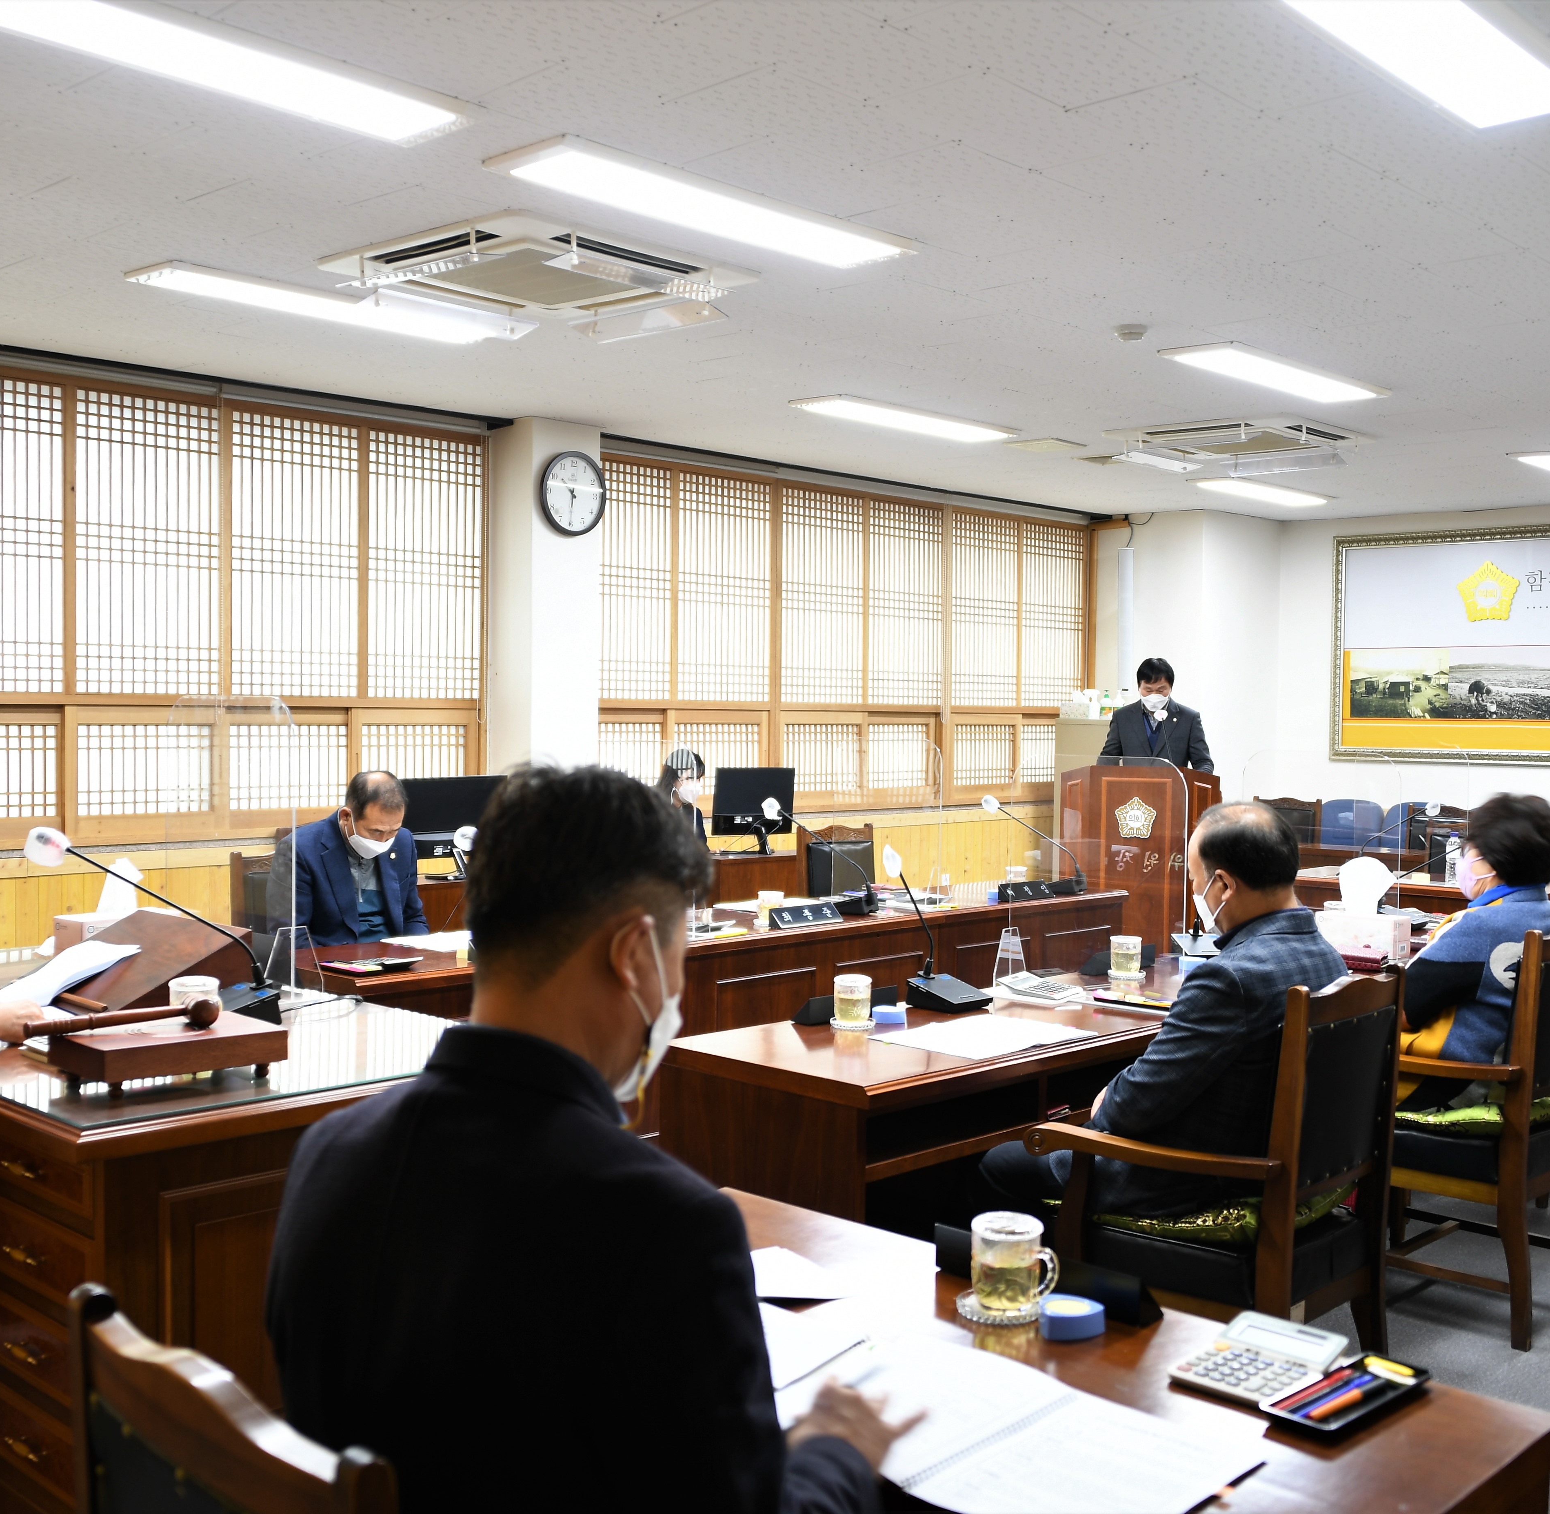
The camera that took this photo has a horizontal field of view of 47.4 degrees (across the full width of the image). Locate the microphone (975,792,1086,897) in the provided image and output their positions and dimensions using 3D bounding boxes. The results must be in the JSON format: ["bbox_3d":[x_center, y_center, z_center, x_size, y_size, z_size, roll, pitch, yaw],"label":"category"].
[{"bbox_3d":[1.022,0.339,7.094,0.490,0.375,0.120,2,2,44],"label":"microphone"}]

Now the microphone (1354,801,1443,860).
[{"bbox_3d":[2.710,0.354,7.822,0.210,0.330,0.580,2,2,43],"label":"microphone"}]

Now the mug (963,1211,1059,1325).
[{"bbox_3d":[0.279,0.603,2.096,0.108,0.100,0.095,1,2,0],"label":"mug"}]

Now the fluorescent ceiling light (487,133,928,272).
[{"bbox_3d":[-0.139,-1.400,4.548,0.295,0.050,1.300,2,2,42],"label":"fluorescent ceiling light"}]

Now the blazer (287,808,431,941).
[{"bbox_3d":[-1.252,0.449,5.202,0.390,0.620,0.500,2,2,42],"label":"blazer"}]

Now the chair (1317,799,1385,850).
[{"bbox_3d":[3.363,0.718,10.578,0.480,0.920,0.570,2,2,43],"label":"chair"}]

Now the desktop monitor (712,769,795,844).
[{"bbox_3d":[-0.109,0.222,7.520,0.170,0.360,0.500,2,2,42],"label":"desktop monitor"}]

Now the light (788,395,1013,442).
[{"bbox_3d":[0.605,-1.471,7.801,0.300,0.060,1.260,2,2,44],"label":"light"}]

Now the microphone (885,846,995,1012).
[{"bbox_3d":[0.354,0.400,4.156,0.210,0.390,0.320,2,2,43],"label":"microphone"}]

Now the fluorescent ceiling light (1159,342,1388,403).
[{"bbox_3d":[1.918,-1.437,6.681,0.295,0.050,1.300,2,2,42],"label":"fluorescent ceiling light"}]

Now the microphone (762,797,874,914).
[{"bbox_3d":[0.158,0.347,6.317,0.510,0.385,0.120,2,2,44],"label":"microphone"}]

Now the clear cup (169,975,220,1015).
[{"bbox_3d":[-1.007,0.437,3.071,0.095,0.095,0.090,1,2,0],"label":"clear cup"}]

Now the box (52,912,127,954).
[{"bbox_3d":[-1.487,0.407,3.982,0.130,0.095,0.230,2,2,42],"label":"box"}]

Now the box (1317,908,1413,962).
[{"bbox_3d":[1.731,0.525,5.217,0.245,0.115,0.120,2,2,43],"label":"box"}]

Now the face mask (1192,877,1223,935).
[{"bbox_3d":[1.023,0.348,4.123,0.095,0.125,0.135,-25,-16,41],"label":"face mask"}]

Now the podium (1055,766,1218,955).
[{"bbox_3d":[1.604,0.648,7.768,0.740,1.200,0.520,1,2,-1],"label":"podium"}]

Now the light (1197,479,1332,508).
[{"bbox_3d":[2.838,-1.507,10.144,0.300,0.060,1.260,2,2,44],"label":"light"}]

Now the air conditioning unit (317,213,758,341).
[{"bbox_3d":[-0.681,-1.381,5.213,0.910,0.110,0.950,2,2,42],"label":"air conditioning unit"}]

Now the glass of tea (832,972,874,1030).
[{"bbox_3d":[0.177,0.548,3.989,0.100,0.100,0.098,1,2,0],"label":"glass of tea"}]

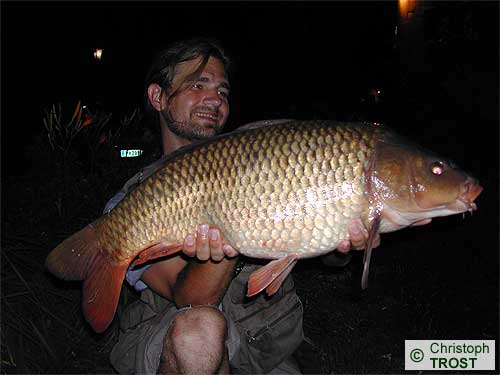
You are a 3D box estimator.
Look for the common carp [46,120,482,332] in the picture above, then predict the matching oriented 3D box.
[{"bbox_3d":[0.004,0.048,0.950,0.775,0.310,0.170,-10,0,8],"label":"common carp"}]

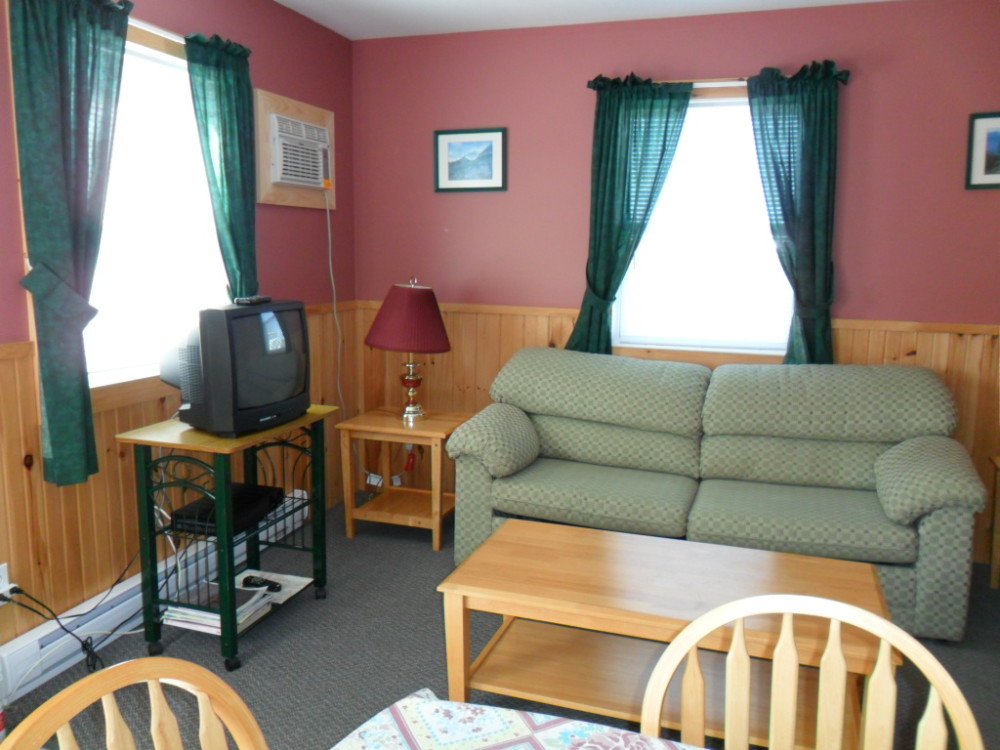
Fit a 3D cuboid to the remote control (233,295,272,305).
[{"bbox_3d":[-0.872,-0.268,2.785,0.055,0.025,0.188,2,9,9],"label":"remote control"}]

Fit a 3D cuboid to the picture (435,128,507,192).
[{"bbox_3d":[-0.149,-1.085,3.957,0.388,0.306,0.022,4,10,18],"label":"picture"}]

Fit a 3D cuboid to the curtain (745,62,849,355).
[{"bbox_3d":[1.297,-0.596,3.498,0.450,1.520,0.120,4,10,18],"label":"curtain"}]

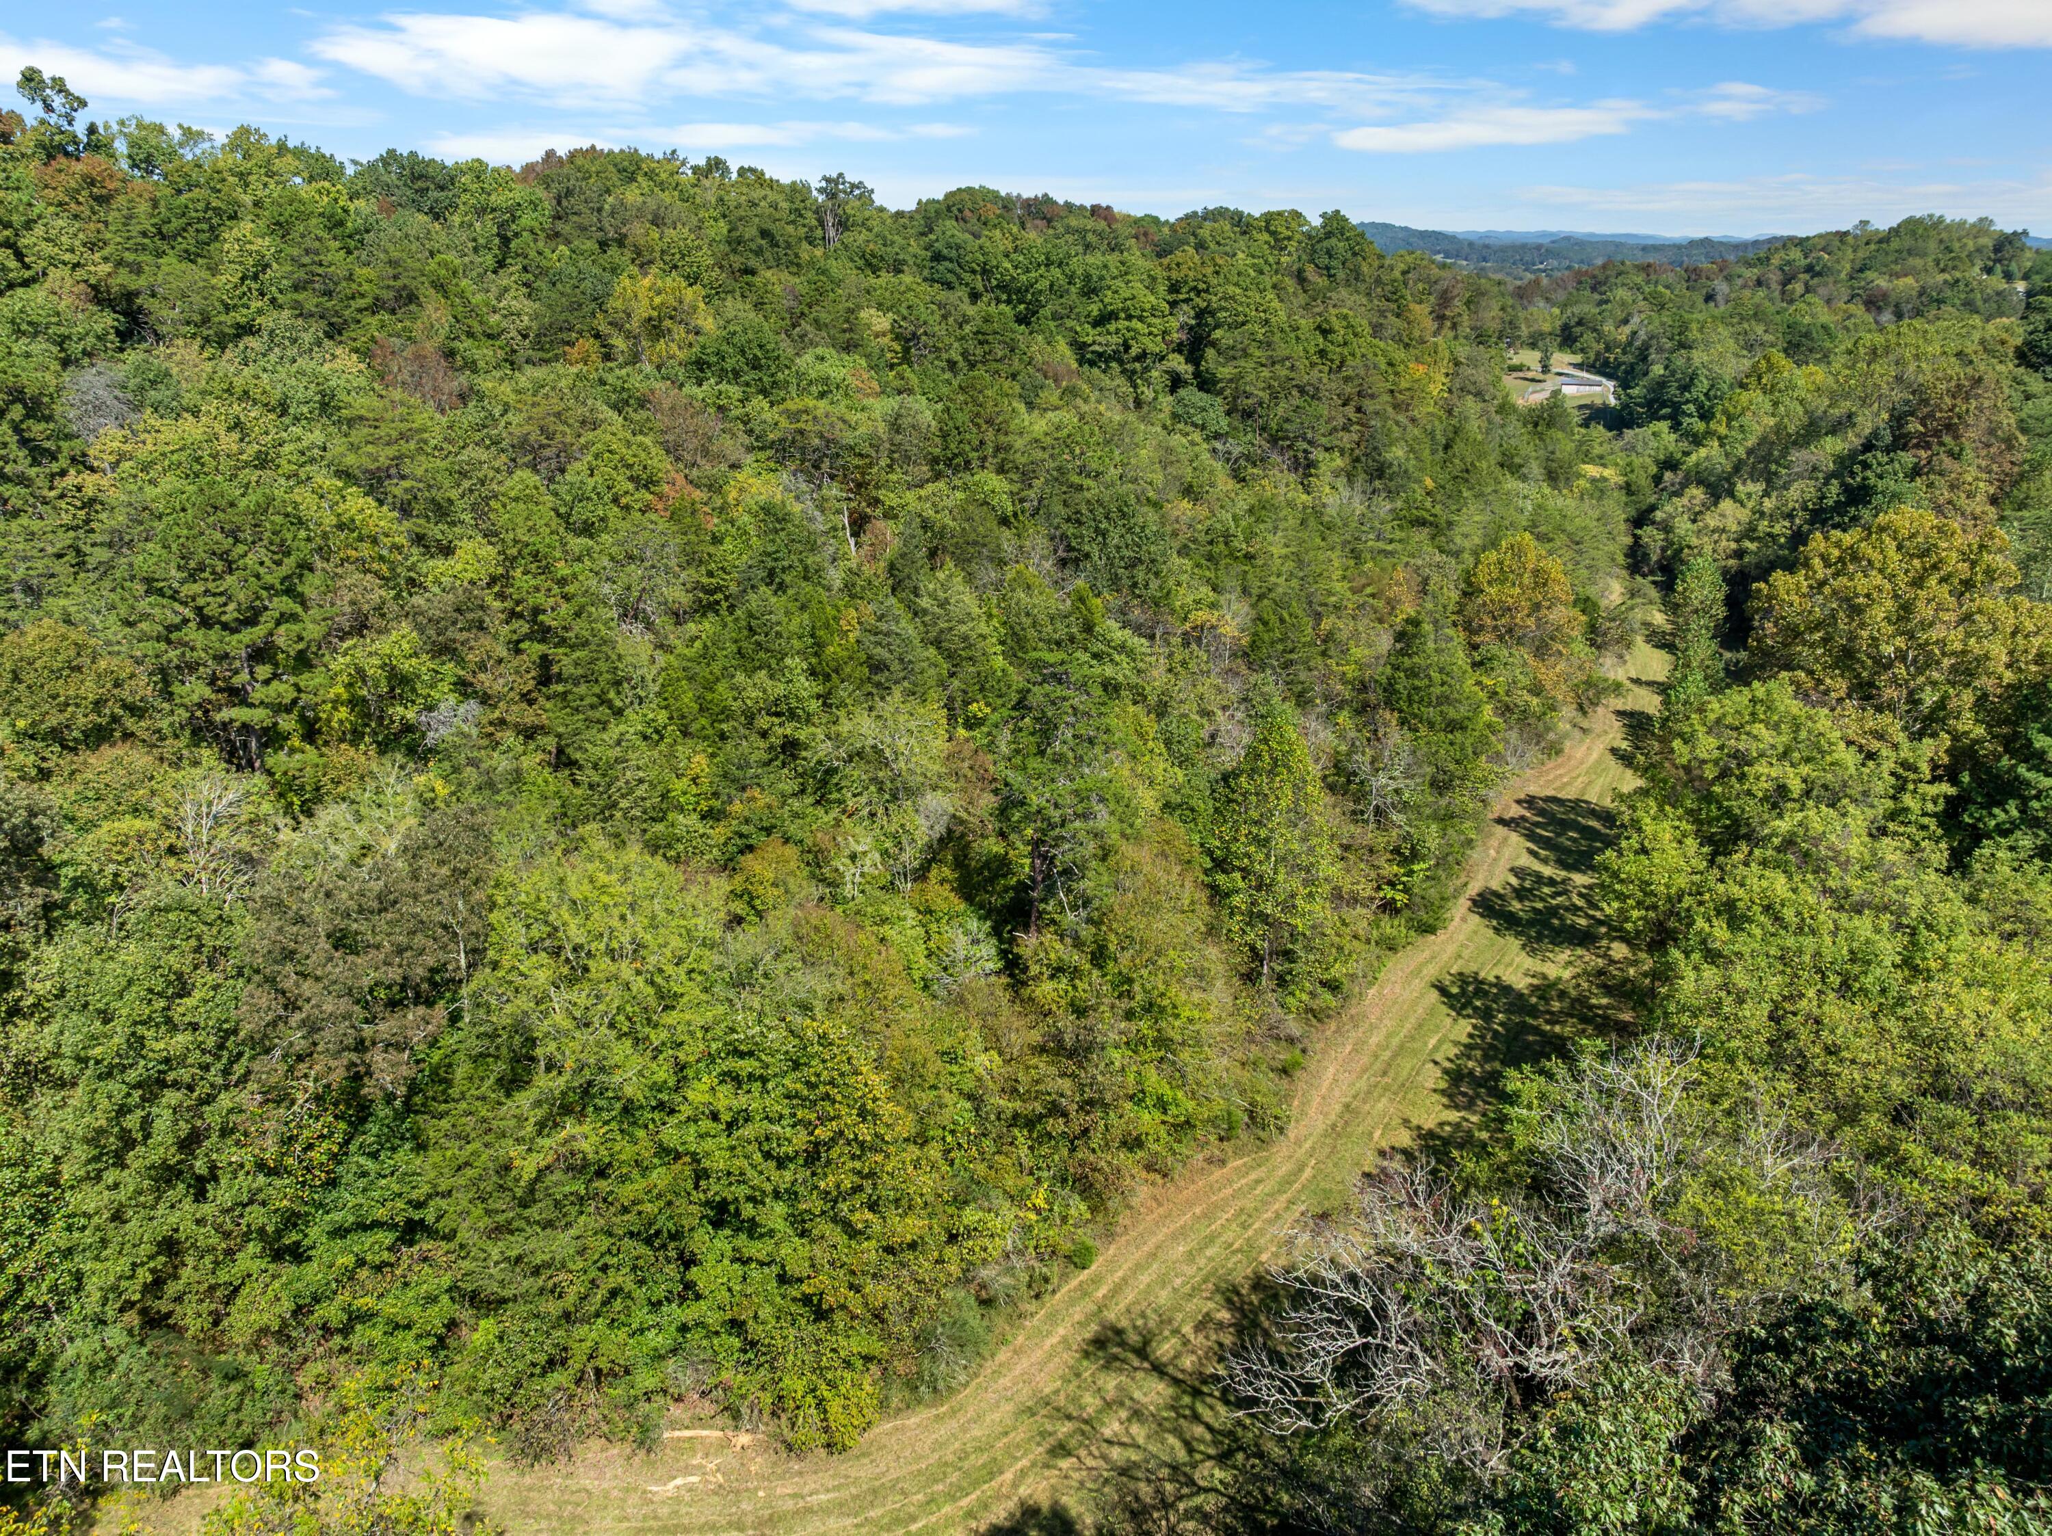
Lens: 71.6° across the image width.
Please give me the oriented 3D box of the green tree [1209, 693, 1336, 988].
[{"bbox_3d":[13.983,4.450,80.615,7.082,17.785,6.941,0,20,0],"label":"green tree"}]

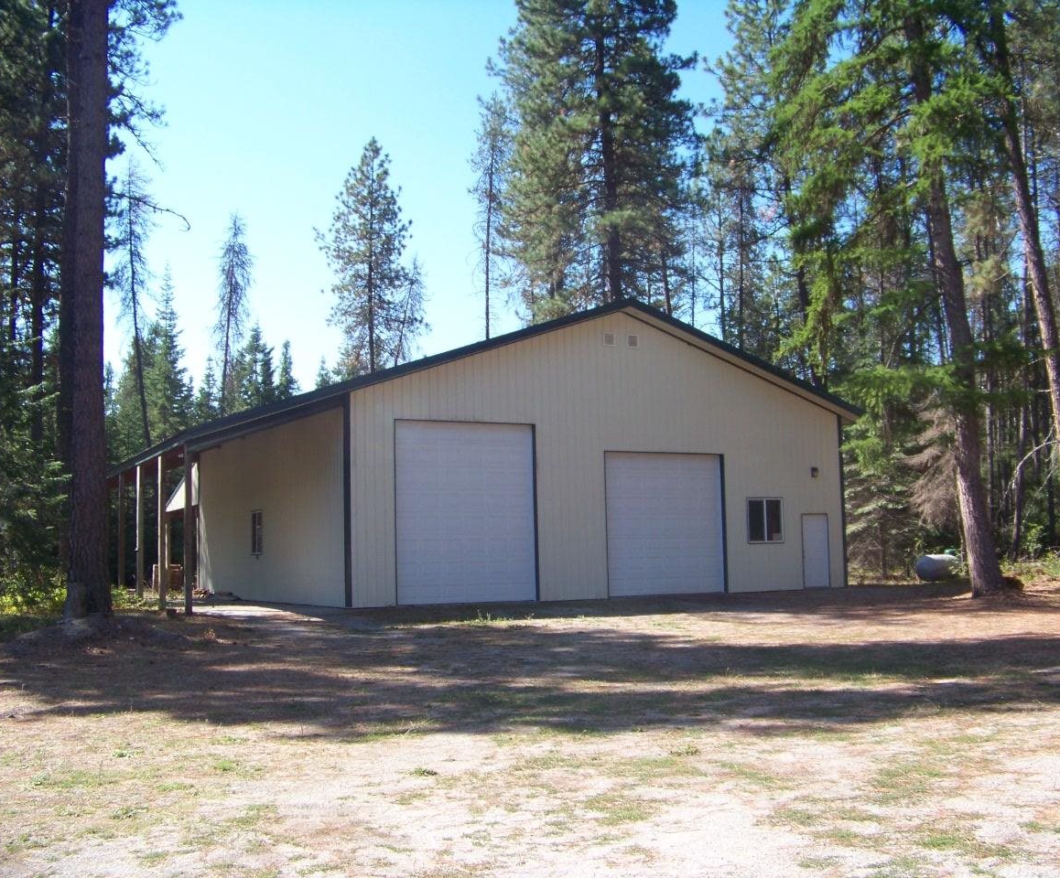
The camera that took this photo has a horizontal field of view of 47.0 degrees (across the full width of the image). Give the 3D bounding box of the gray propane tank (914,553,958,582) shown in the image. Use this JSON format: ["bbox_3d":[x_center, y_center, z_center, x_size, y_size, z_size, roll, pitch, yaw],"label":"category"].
[{"bbox_3d":[12.791,3.895,37.300,2.500,0.980,0.830,2,-6,-27],"label":"gray propane tank"}]

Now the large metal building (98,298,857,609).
[{"bbox_3d":[-2.694,0.971,37.248,18.700,7.550,16.400,2,-6,-27],"label":"large metal building"}]

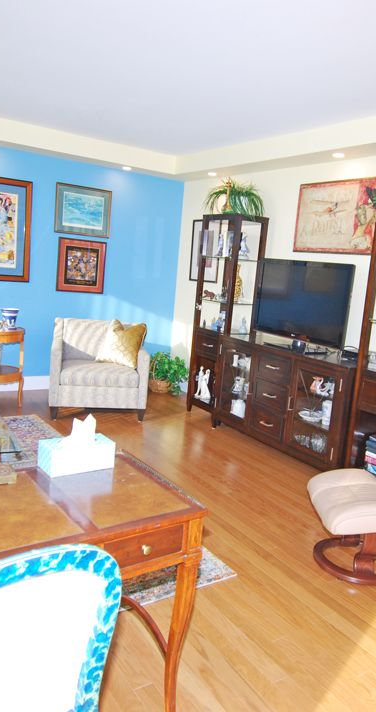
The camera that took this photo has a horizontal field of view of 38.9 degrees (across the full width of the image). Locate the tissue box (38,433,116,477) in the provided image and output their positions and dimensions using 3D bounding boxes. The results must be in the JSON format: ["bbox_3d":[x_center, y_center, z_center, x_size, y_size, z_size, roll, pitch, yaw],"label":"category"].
[{"bbox_3d":[-0.369,0.328,1.777,0.223,0.090,0.112,-1,11,-32],"label":"tissue box"}]

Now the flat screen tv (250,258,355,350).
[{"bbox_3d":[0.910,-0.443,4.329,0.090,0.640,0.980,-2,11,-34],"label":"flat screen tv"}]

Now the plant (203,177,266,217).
[{"bbox_3d":[0.417,-1.458,4.934,0.440,0.390,0.520,-2,11,-34],"label":"plant"}]

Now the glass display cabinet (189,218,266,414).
[{"bbox_3d":[0.381,-0.337,5.189,0.365,1.935,0.540,-2,11,-32],"label":"glass display cabinet"}]

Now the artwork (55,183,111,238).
[{"bbox_3d":[-1.105,-1.540,5.675,0.615,0.500,0.030,-2,11,-32],"label":"artwork"}]

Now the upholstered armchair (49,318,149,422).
[{"bbox_3d":[-0.863,0.112,5.164,0.865,0.840,0.830,3,10,-12],"label":"upholstered armchair"}]

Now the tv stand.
[{"bbox_3d":[0.853,0.372,4.392,0.450,0.873,1.485,-2,11,-32],"label":"tv stand"}]

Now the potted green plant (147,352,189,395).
[{"bbox_3d":[-0.254,0.189,6.123,0.460,0.500,0.480,4,9,-1],"label":"potted green plant"}]

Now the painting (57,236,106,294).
[{"bbox_3d":[-1.146,-0.969,5.772,0.540,0.560,0.030,-2,11,-32],"label":"painting"}]

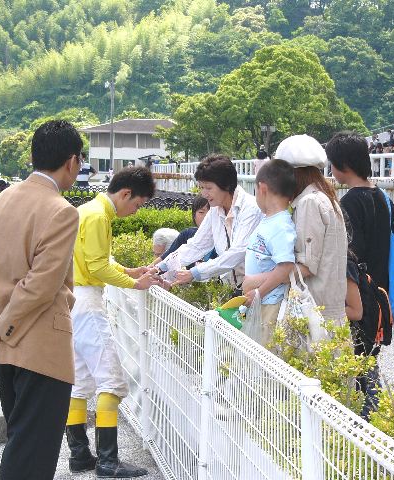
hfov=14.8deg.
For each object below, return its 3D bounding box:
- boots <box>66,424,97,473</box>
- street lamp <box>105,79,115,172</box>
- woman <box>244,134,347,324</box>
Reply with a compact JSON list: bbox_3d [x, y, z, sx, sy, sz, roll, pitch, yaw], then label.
[{"bbox_3d":[-0.556,1.089,7.920,0.280,0.255,0.110,0,3,-27],"label":"boots"},{"bbox_3d":[-6.561,-8.306,115.000,0.750,7.900,0.400,1,3,-6],"label":"street lamp"},{"bbox_3d":[0.474,0.294,7.430,0.500,1.620,0.480,2,3,25],"label":"woman"}]

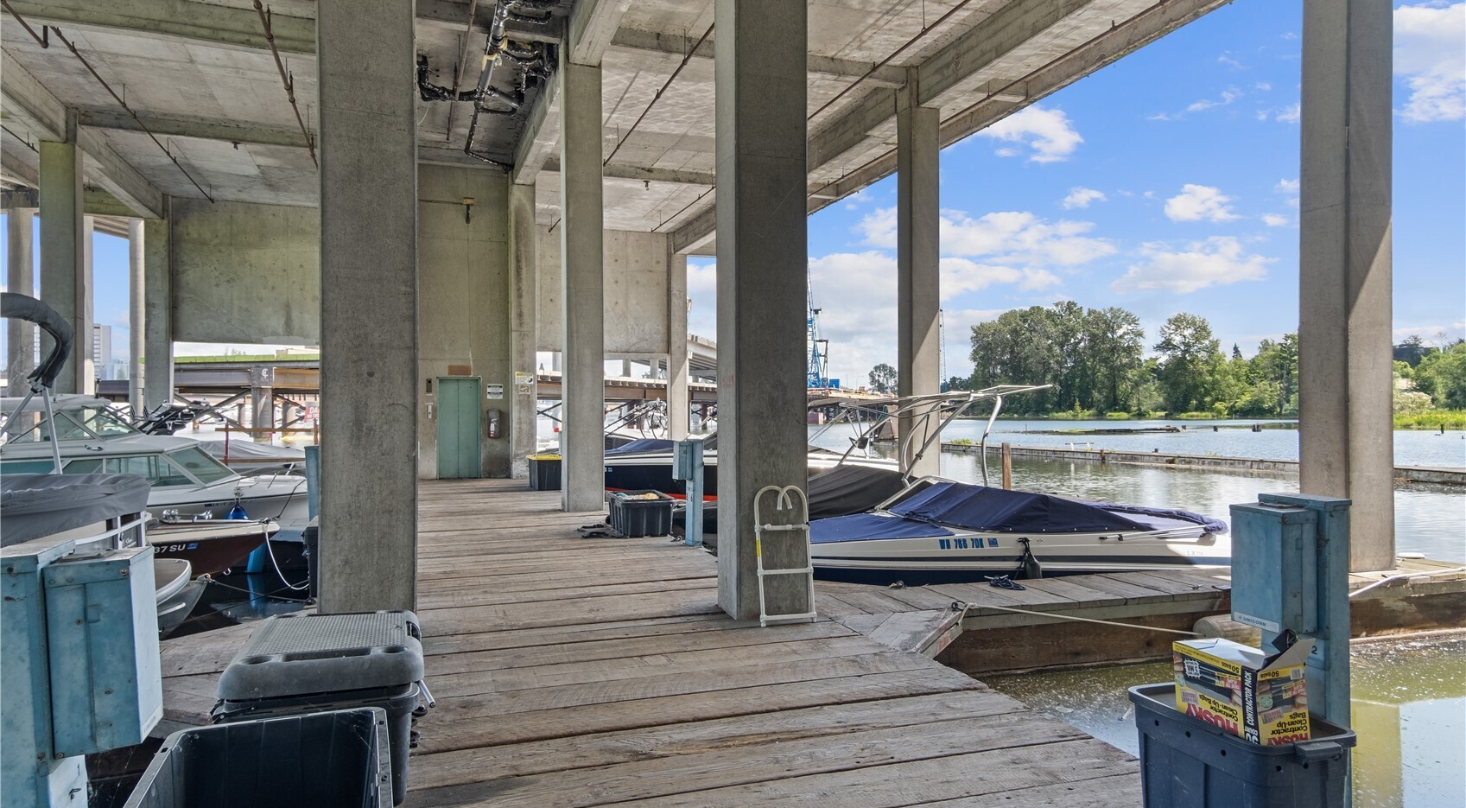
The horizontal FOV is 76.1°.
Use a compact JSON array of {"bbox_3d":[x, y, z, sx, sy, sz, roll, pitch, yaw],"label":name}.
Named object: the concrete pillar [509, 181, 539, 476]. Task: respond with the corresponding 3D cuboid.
[{"bbox_3d":[-4.433,-1.518,19.770,0.497,6.152,0.419,0,-1,-19],"label":"concrete pillar"}]

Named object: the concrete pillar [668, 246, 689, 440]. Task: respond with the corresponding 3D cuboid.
[{"bbox_3d":[-1.617,-1.252,28.040,0.497,6.336,0.419,0,-1,-19],"label":"concrete pillar"}]

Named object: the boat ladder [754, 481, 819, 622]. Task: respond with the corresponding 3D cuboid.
[{"bbox_3d":[0.305,0.943,5.900,0.355,0.867,0.077,-1,-13,-19],"label":"boat ladder"}]

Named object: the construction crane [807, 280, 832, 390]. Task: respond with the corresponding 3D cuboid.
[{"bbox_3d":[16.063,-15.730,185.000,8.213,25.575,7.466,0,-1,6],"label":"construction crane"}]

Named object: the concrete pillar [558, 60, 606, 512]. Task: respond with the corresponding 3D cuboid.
[{"bbox_3d":[-2.125,-1.612,13.021,0.497,6.152,0.419,0,-1,-19],"label":"concrete pillar"}]

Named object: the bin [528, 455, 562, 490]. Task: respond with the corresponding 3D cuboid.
[{"bbox_3d":[-3.200,1.218,16.673,0.671,0.593,0.774,0,-1,-19],"label":"bin"}]

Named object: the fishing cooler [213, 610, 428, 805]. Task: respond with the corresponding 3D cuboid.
[{"bbox_3d":[-1.402,1.072,3.276,0.632,0.529,0.787,0,-1,-19],"label":"fishing cooler"}]

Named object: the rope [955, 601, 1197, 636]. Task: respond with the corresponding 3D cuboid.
[{"bbox_3d":[2.319,1.455,6.247,1.818,0.310,0.077,0,-1,-9],"label":"rope"}]

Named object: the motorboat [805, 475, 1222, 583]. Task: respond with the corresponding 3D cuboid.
[{"bbox_3d":[2.400,1.337,8.602,5.289,1.393,2.167,0,-1,-19],"label":"motorboat"}]

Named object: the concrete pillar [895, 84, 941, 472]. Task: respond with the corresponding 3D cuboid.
[{"bbox_3d":[2.930,-1.437,14.747,0.497,6.336,0.419,0,-1,-19],"label":"concrete pillar"}]

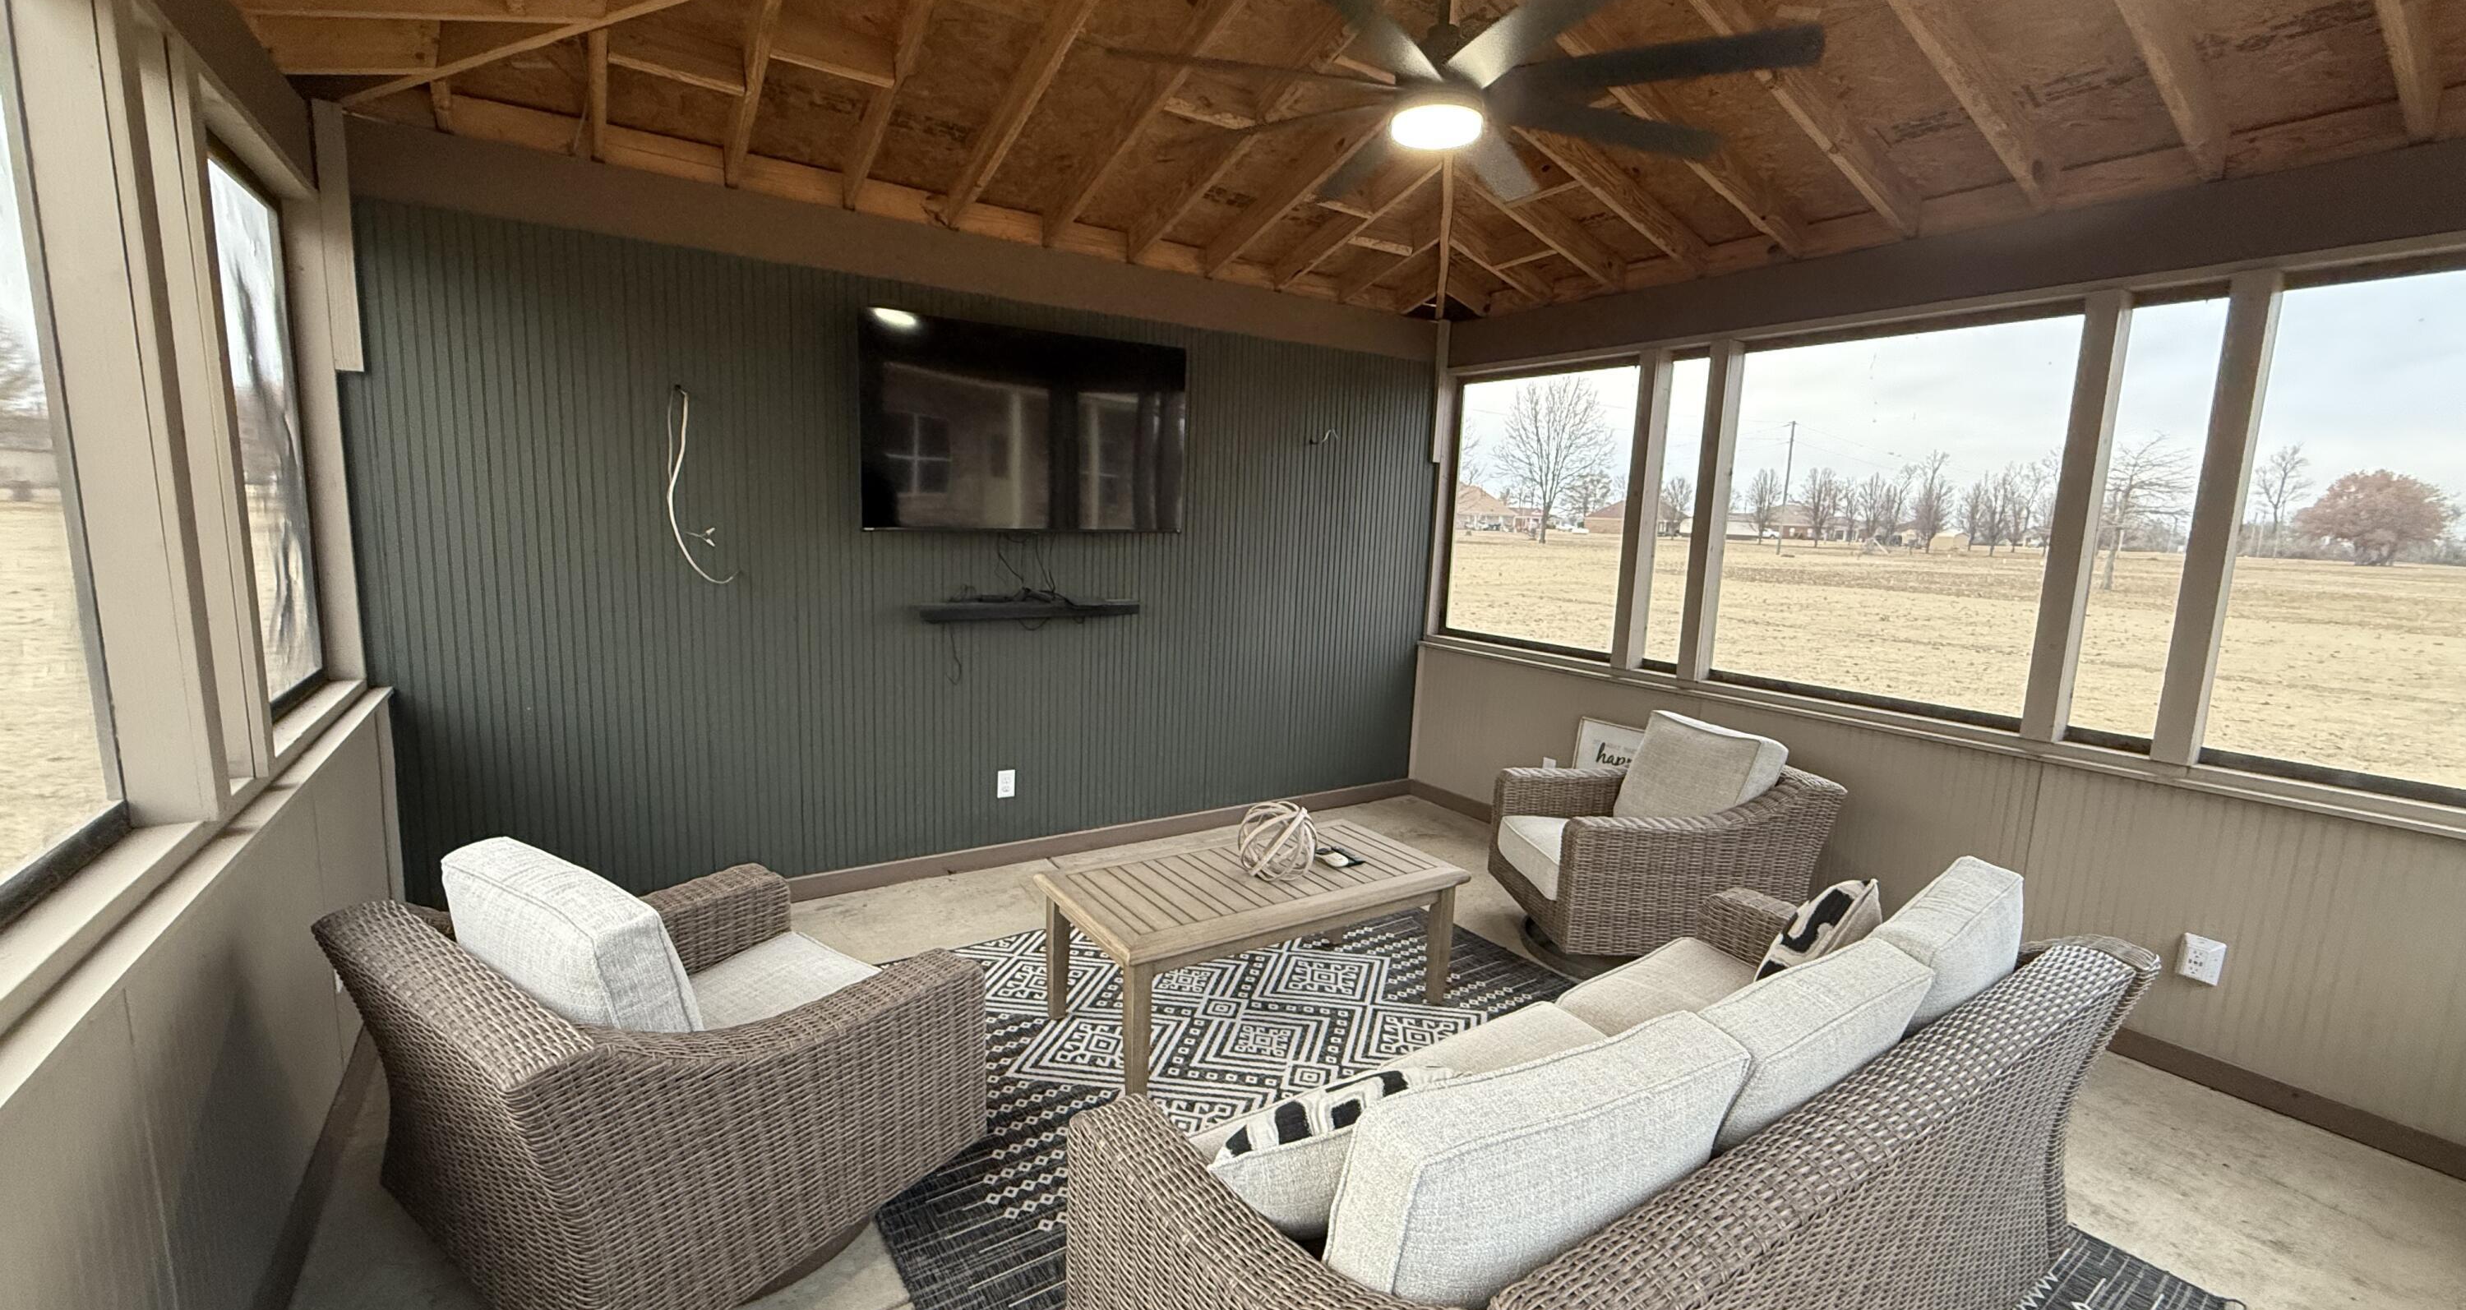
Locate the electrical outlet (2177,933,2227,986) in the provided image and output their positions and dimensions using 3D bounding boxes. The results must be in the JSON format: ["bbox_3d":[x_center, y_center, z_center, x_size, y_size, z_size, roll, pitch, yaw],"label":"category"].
[{"bbox_3d":[2.945,0.926,3.032,0.025,0.135,0.090,-3,10,-33],"label":"electrical outlet"}]

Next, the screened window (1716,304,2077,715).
[{"bbox_3d":[2.444,-0.524,3.821,0.080,1.410,1.193,-3,10,-33],"label":"screened window"}]

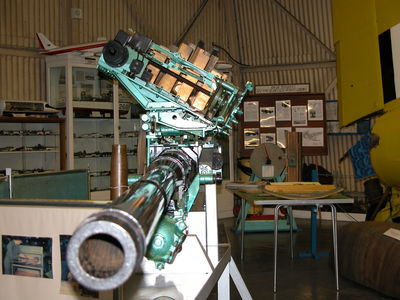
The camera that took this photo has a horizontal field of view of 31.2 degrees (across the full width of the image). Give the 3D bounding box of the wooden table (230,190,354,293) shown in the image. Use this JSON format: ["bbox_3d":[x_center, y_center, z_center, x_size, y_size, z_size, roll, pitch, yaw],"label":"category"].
[{"bbox_3d":[0.749,0.749,6.376,0.800,0.730,1.420,-1,1,-7],"label":"wooden table"}]

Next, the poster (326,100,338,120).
[{"bbox_3d":[1.946,-0.573,10.500,0.200,0.290,0.020,0,1,26],"label":"poster"}]

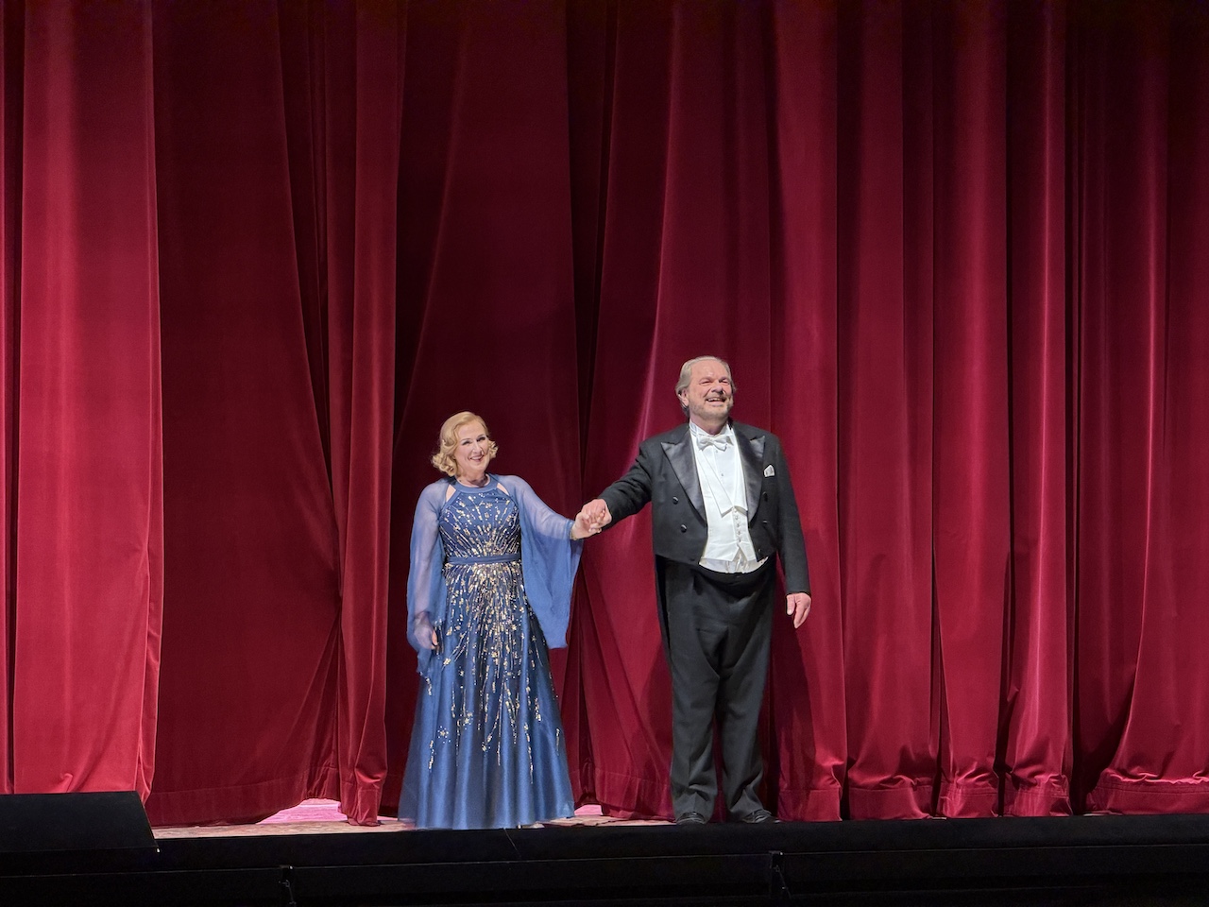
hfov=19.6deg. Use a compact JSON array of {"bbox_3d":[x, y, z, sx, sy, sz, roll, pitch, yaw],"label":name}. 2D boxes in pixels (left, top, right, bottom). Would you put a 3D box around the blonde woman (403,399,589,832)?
[{"bbox_3d":[-0.428,0.666,13.950,0.760,1.660,0.560,-1,-2,-8],"label":"blonde woman"}]

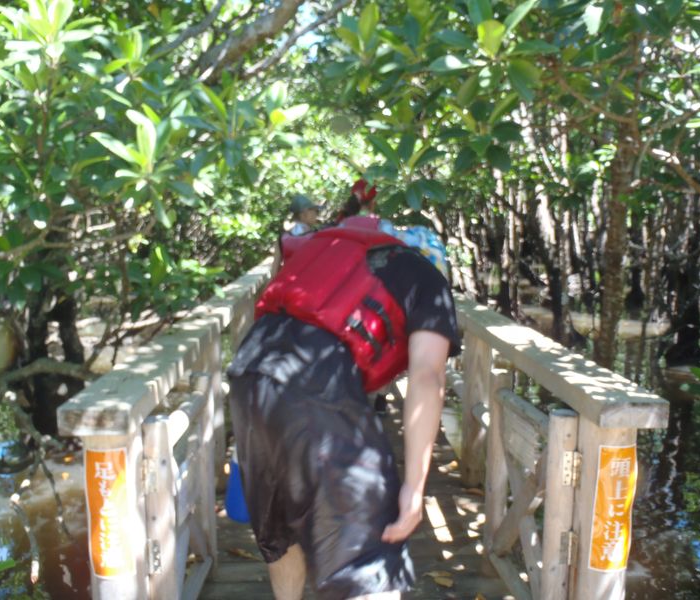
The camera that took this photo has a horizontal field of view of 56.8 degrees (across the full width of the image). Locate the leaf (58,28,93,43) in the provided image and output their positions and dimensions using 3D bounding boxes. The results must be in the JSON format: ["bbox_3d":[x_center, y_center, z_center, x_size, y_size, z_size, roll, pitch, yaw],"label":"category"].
[{"bbox_3d":[-0.827,-0.797,1.950,0.105,0.039,0.040,-10,8,-19],"label":"leaf"}]

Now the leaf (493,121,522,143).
[{"bbox_3d":[0.584,-0.625,2.400,0.111,0.078,0.040,2,8,13],"label":"leaf"}]

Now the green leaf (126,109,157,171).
[{"bbox_3d":[-0.564,-0.437,1.750,0.068,0.162,0.035,-16,8,-13],"label":"green leaf"}]

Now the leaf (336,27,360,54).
[{"bbox_3d":[-0.004,-0.785,1.950,0.045,0.102,0.030,-43,6,15],"label":"leaf"}]

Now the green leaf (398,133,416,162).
[{"bbox_3d":[0.218,-0.577,2.450,0.064,0.121,0.030,1,8,5],"label":"green leaf"}]

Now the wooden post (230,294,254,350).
[{"bbox_3d":[-0.772,0.453,4.705,0.130,0.820,0.130,0,8,-3],"label":"wooden post"}]

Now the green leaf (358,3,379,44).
[{"bbox_3d":[0.056,-0.833,1.950,0.057,0.133,0.030,7,8,-1],"label":"green leaf"}]

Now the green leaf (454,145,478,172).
[{"bbox_3d":[0.432,-0.525,2.400,0.085,0.108,0.035,1,8,10],"label":"green leaf"}]

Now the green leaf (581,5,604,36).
[{"bbox_3d":[0.771,-0.885,2.050,0.063,0.101,0.030,3,8,20],"label":"green leaf"}]

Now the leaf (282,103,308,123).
[{"bbox_3d":[-0.211,-0.724,2.500,0.120,0.054,0.035,-25,6,3],"label":"leaf"}]

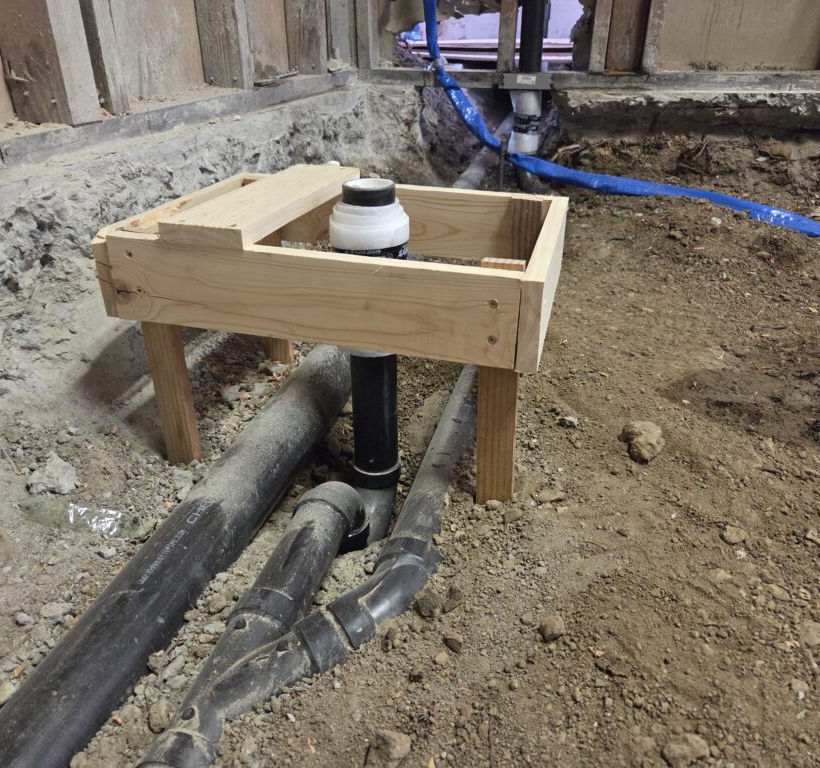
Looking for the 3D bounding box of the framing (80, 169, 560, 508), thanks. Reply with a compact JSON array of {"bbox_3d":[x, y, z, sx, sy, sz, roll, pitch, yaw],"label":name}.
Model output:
[{"bbox_3d":[-0.062,-0.080,0.843,0.456,0.299,0.338,8,29,13],"label":"framing"}]

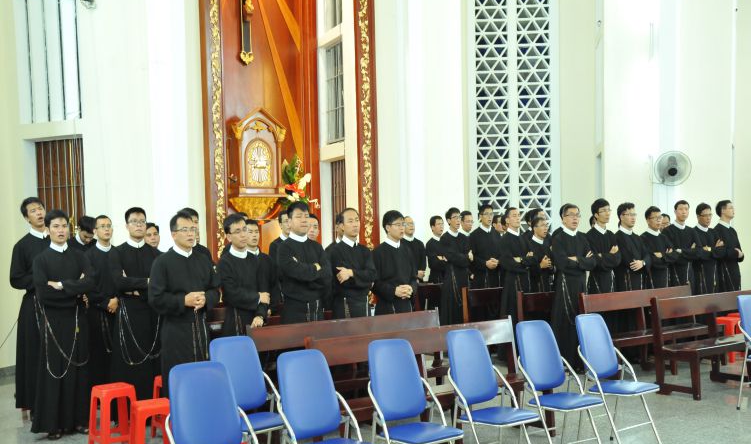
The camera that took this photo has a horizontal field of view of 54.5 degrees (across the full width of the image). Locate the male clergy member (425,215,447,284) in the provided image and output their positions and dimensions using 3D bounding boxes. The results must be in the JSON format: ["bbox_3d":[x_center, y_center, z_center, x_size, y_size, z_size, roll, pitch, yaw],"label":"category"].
[{"bbox_3d":[0.773,0.698,9.100,0.460,1.590,0.350,-1,0,-28],"label":"male clergy member"}]

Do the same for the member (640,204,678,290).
[{"bbox_3d":[3.158,0.648,8.131,0.480,1.630,0.360,-2,3,-30],"label":"member"}]

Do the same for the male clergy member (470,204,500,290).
[{"bbox_3d":[1.280,0.641,8.332,0.480,1.670,0.360,-3,3,-32],"label":"male clergy member"}]

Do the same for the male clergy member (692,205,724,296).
[{"bbox_3d":[3.628,0.621,8.000,0.460,1.635,0.350,-1,0,-26],"label":"male clergy member"}]

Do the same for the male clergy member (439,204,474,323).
[{"bbox_3d":[0.900,0.675,8.082,0.480,1.660,0.360,-3,3,-40],"label":"male clergy member"}]

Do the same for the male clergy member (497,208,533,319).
[{"bbox_3d":[1.511,0.664,7.850,0.470,1.640,0.360,-1,0,-32],"label":"male clergy member"}]

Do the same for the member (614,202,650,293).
[{"bbox_3d":[2.664,0.634,7.550,0.460,1.655,0.350,-1,0,-23],"label":"member"}]

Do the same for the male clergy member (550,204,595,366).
[{"bbox_3d":[1.953,0.651,7.200,0.490,1.655,0.370,-1,0,-26],"label":"male clergy member"}]

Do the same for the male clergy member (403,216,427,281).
[{"bbox_3d":[0.450,0.706,9.000,0.460,1.590,0.350,-1,0,-27],"label":"male clergy member"}]

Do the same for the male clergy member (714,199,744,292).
[{"bbox_3d":[3.978,0.601,8.200,0.450,1.660,0.350,-1,0,-36],"label":"male clergy member"}]

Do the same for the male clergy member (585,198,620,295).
[{"bbox_3d":[2.304,0.628,7.383,0.480,1.720,0.360,-3,3,-35],"label":"male clergy member"}]

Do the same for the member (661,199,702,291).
[{"bbox_3d":[3.499,0.602,8.282,0.480,1.680,0.360,-2,2,-27],"label":"member"}]

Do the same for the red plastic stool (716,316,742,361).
[{"bbox_3d":[3.722,1.212,7.621,0.330,0.450,0.330,-2,2,-22],"label":"red plastic stool"}]

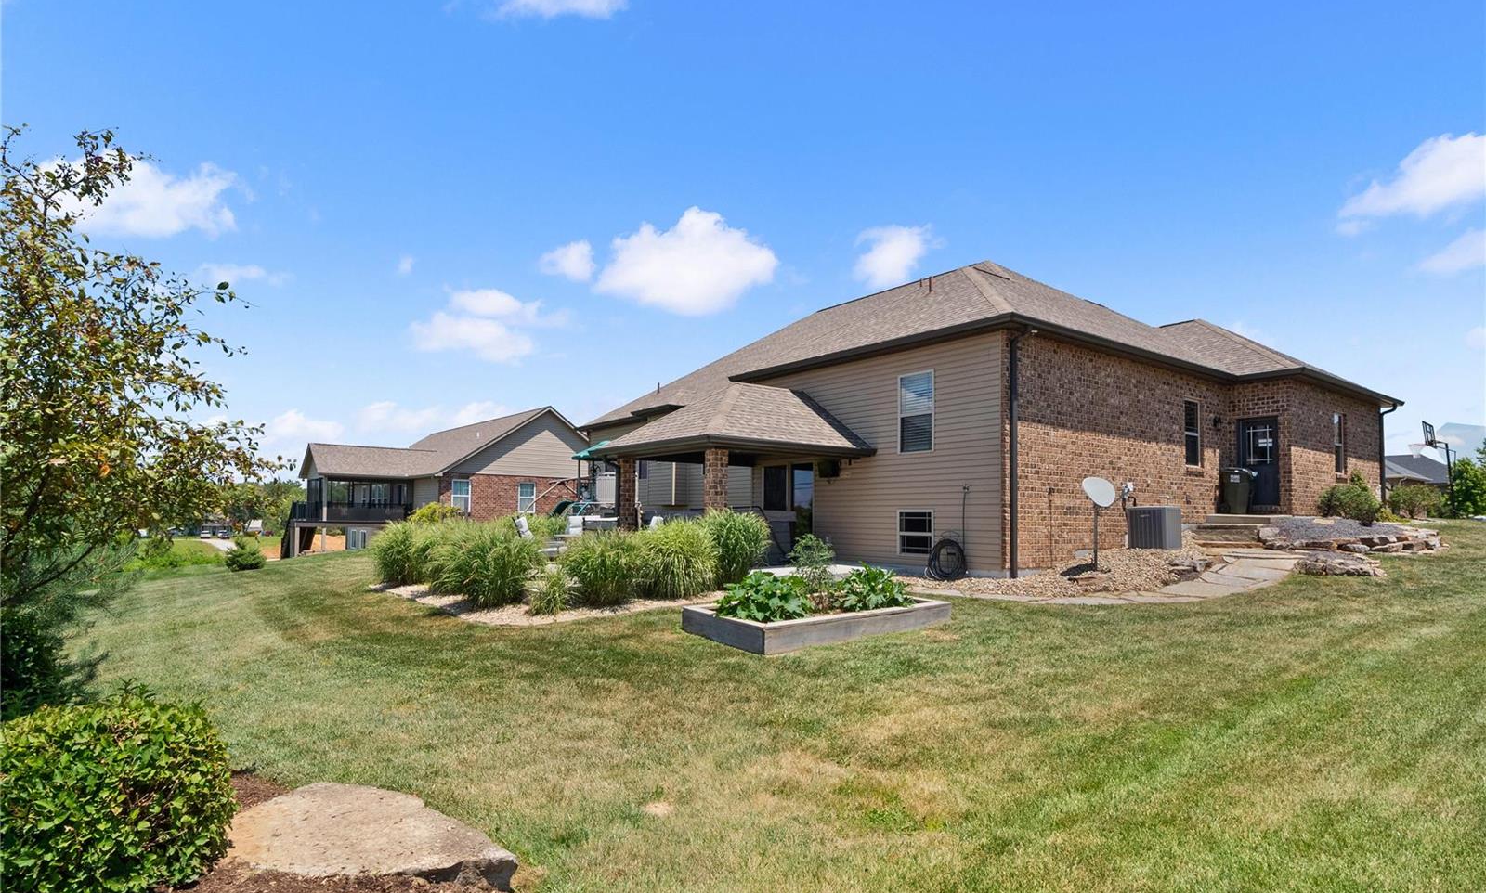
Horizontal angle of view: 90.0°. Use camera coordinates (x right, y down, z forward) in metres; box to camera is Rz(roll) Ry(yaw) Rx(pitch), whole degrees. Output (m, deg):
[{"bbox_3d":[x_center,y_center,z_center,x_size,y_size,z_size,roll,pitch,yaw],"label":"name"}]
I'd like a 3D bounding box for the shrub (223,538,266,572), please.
[{"bbox_3d":[-14.093,3.068,21.000,1.100,0.960,1.050,3,-6,-34],"label":"shrub"}]

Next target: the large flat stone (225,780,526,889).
[{"bbox_3d":[-1.290,1.440,2.720,1.180,0.200,0.580,-1,-5,12],"label":"large flat stone"}]

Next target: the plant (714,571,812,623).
[{"bbox_3d":[0.187,1.359,6.850,0.850,0.450,0.800,0,-5,2],"label":"plant"}]

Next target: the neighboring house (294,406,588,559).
[{"bbox_3d":[-19.800,2.300,48.800,18.600,8.400,19.800,4,-6,-41],"label":"neighboring house"}]

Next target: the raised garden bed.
[{"bbox_3d":[0.766,1.645,7.200,2.440,0.235,1.220,4,-6,-38],"label":"raised garden bed"}]

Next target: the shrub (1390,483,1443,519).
[{"bbox_3d":[20.355,1.670,22.500,1.400,1.080,1.300,-4,-6,42],"label":"shrub"}]

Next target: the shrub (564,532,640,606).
[{"bbox_3d":[-1.826,1.591,9.700,1.100,0.980,1.050,1,-5,-11],"label":"shrub"}]

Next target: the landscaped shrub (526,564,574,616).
[{"bbox_3d":[-2.263,1.686,8.700,0.600,0.600,0.600,1,-5,-15],"label":"landscaped shrub"}]

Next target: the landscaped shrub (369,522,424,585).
[{"bbox_3d":[-5.857,1.811,12.600,1.000,1.050,1.000,2,-5,-25],"label":"landscaped shrub"}]

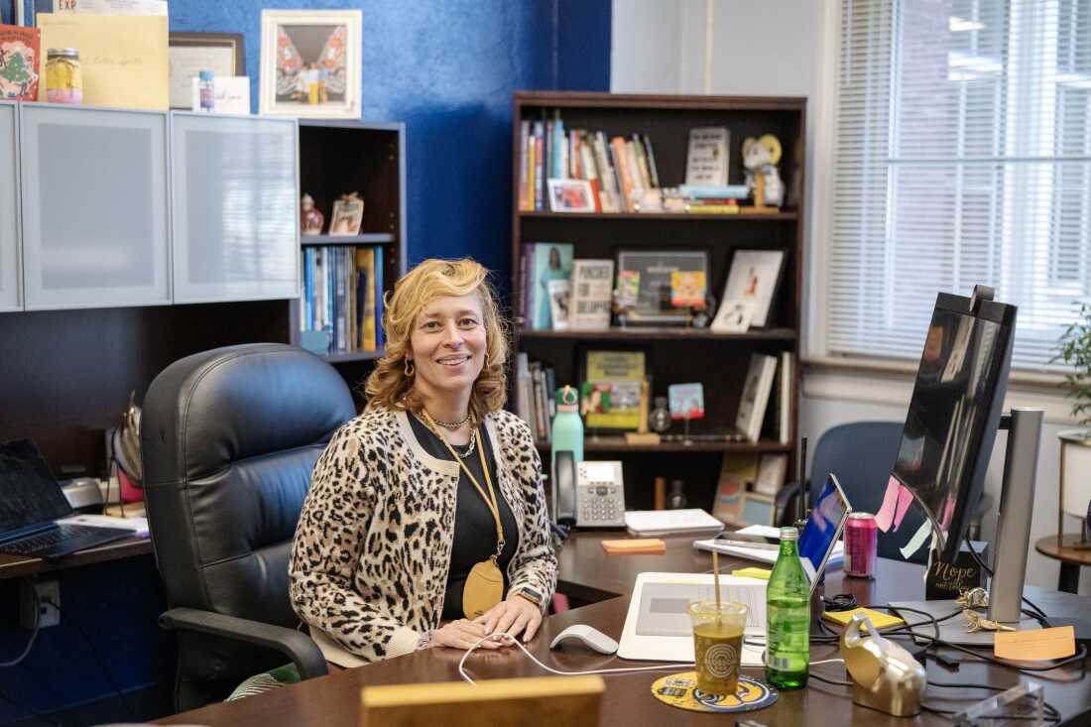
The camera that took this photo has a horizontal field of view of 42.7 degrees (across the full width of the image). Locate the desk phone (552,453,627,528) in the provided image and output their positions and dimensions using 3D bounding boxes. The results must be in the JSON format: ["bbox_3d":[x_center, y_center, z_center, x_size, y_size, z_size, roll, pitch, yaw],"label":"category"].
[{"bbox_3d":[0.103,0.294,3.299,0.172,0.163,0.135,1,6,0],"label":"desk phone"}]

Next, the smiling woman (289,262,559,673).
[{"bbox_3d":[-0.125,0.506,2.574,0.500,1.380,0.780,-4,8,-38],"label":"smiling woman"}]

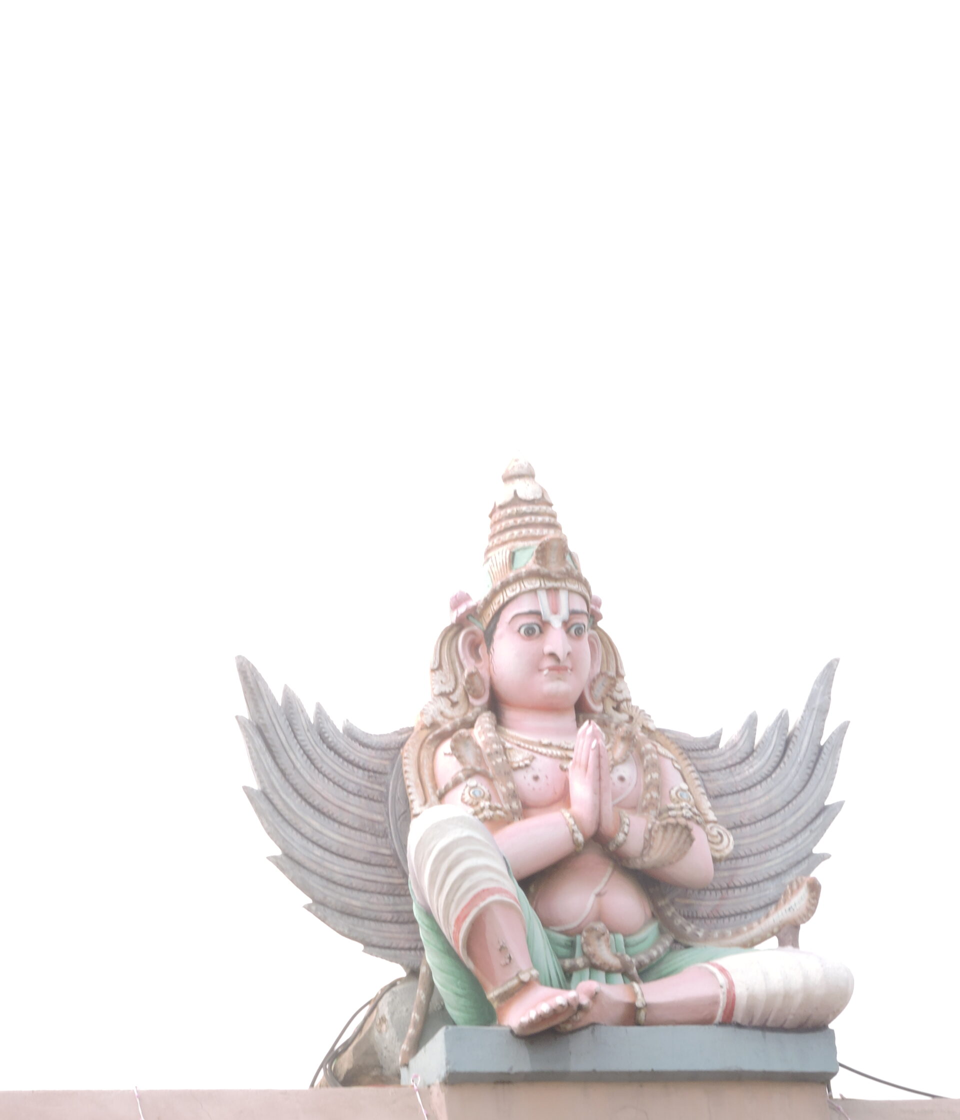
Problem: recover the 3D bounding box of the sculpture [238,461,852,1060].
[{"bbox_3d":[0.181,0.425,14.800,1.350,1.310,0.600,2,-17,-16],"label":"sculpture"}]

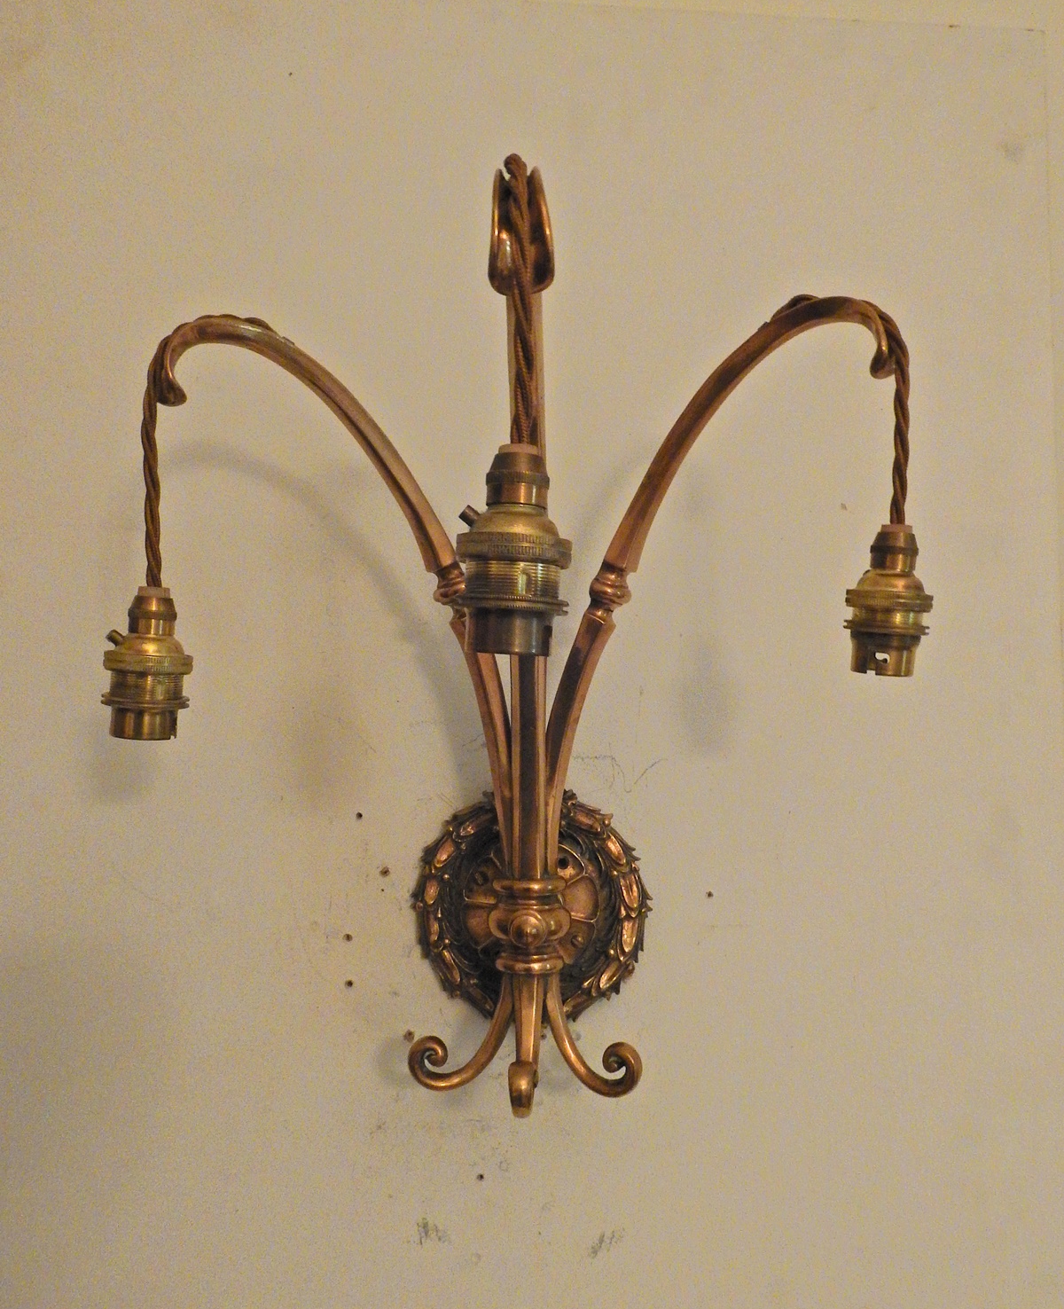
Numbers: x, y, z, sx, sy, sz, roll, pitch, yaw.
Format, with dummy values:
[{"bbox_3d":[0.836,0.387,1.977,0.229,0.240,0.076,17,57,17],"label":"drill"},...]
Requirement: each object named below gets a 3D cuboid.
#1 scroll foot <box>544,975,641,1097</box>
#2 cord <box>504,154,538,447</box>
[{"bbox_3d":[0.027,0.173,0.447,0.045,0.055,0.011,4,2,17],"label":"scroll foot"},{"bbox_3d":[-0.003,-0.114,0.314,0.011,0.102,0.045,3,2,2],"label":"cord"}]

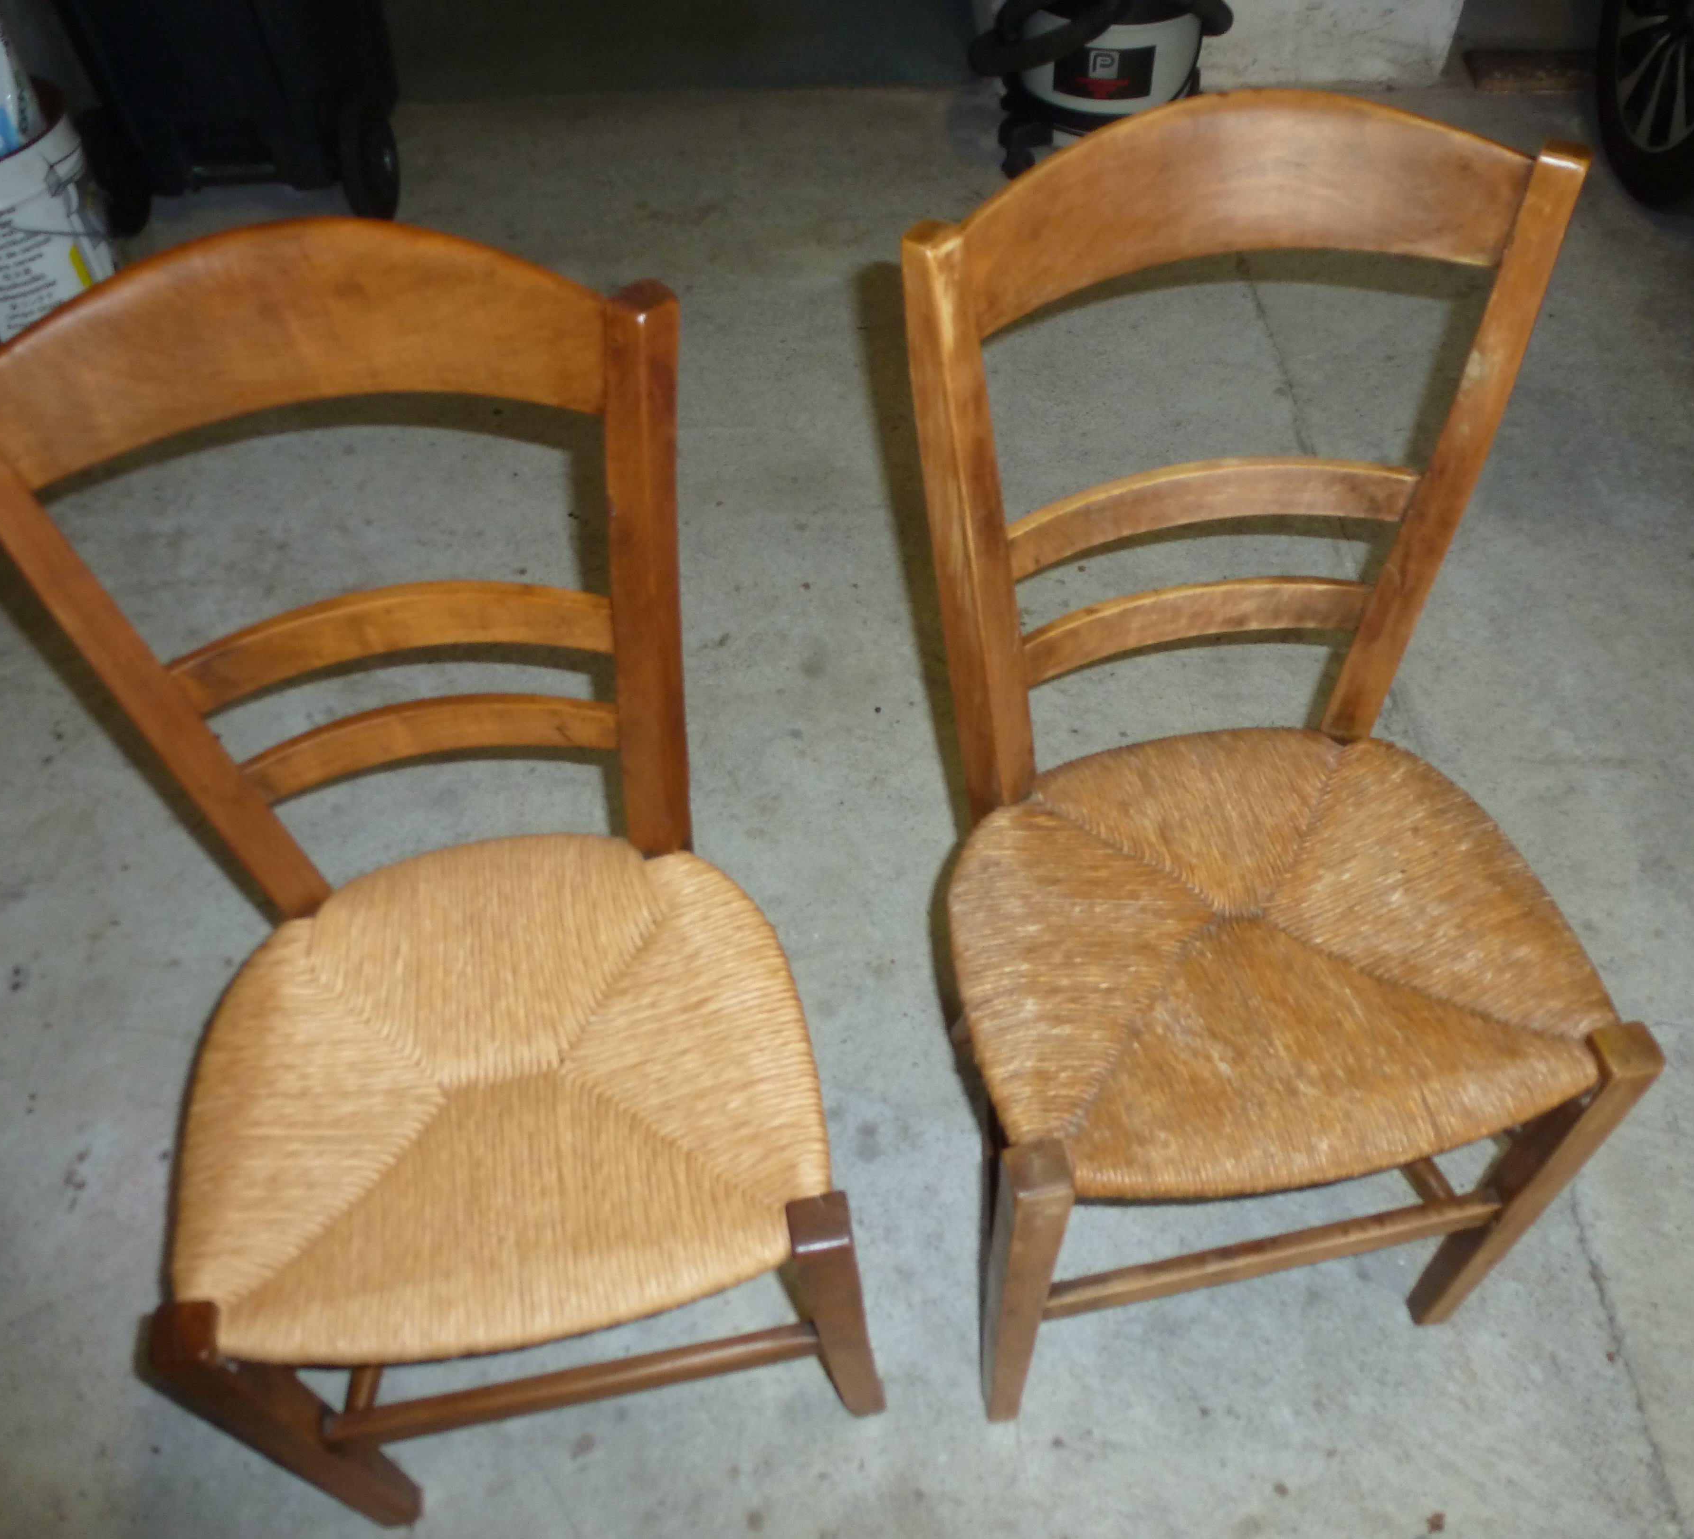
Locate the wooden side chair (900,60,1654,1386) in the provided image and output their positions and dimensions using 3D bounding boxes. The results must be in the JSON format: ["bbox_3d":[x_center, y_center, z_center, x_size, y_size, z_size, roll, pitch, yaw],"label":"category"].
[{"bbox_3d":[0.256,0.077,0.953,0.410,0.897,0.404,-10,52,-5],"label":"wooden side chair"}]

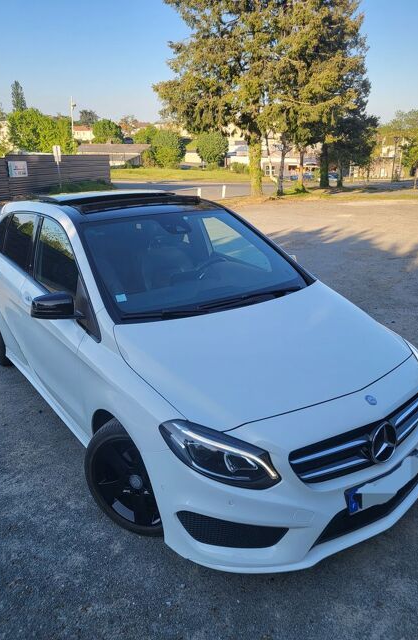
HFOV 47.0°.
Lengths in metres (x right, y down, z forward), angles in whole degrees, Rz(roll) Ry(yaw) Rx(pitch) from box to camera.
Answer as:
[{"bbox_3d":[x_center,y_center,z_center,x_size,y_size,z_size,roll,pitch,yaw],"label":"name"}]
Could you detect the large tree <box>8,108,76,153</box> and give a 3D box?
[{"bbox_3d":[-20.210,-21.417,58.000,8.205,7.695,6.974,-7,19,-17],"label":"large tree"}]

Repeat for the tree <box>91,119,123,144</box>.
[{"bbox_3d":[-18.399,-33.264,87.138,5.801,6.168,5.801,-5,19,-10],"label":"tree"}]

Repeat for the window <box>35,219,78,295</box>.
[{"bbox_3d":[-0.985,-0.405,3.128,0.070,0.460,0.880,11,7,-39],"label":"window"}]

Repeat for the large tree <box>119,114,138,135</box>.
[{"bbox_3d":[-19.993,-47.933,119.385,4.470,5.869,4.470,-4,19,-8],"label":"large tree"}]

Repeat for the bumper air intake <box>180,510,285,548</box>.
[{"bbox_3d":[0.112,0.904,2.063,0.470,0.130,0.100,0,18,4],"label":"bumper air intake"}]

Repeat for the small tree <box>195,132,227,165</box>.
[{"bbox_3d":[0.302,-20.572,58.000,3.861,4.322,3.861,-1,18,1],"label":"small tree"}]

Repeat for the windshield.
[{"bbox_3d":[-0.077,-0.407,3.015,1.420,0.119,0.969,-14,53,-33],"label":"windshield"}]

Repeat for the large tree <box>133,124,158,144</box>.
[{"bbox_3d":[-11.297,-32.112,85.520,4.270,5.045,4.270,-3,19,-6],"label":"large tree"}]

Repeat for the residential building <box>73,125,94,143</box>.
[{"bbox_3d":[-41.772,-61.577,160.000,8.321,6.525,7.323,-6,19,-13],"label":"residential building"}]

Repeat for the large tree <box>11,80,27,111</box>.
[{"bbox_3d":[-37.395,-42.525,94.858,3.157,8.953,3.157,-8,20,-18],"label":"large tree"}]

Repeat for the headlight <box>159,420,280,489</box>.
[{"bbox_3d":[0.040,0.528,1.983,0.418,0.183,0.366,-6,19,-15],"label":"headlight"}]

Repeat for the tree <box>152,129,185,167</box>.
[{"bbox_3d":[-4.887,-20.693,58.000,4.102,4.544,4.102,-3,18,-4],"label":"tree"}]

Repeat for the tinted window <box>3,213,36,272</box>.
[{"bbox_3d":[-1.472,-0.635,3.774,0.070,0.400,0.780,11,7,-39],"label":"tinted window"}]

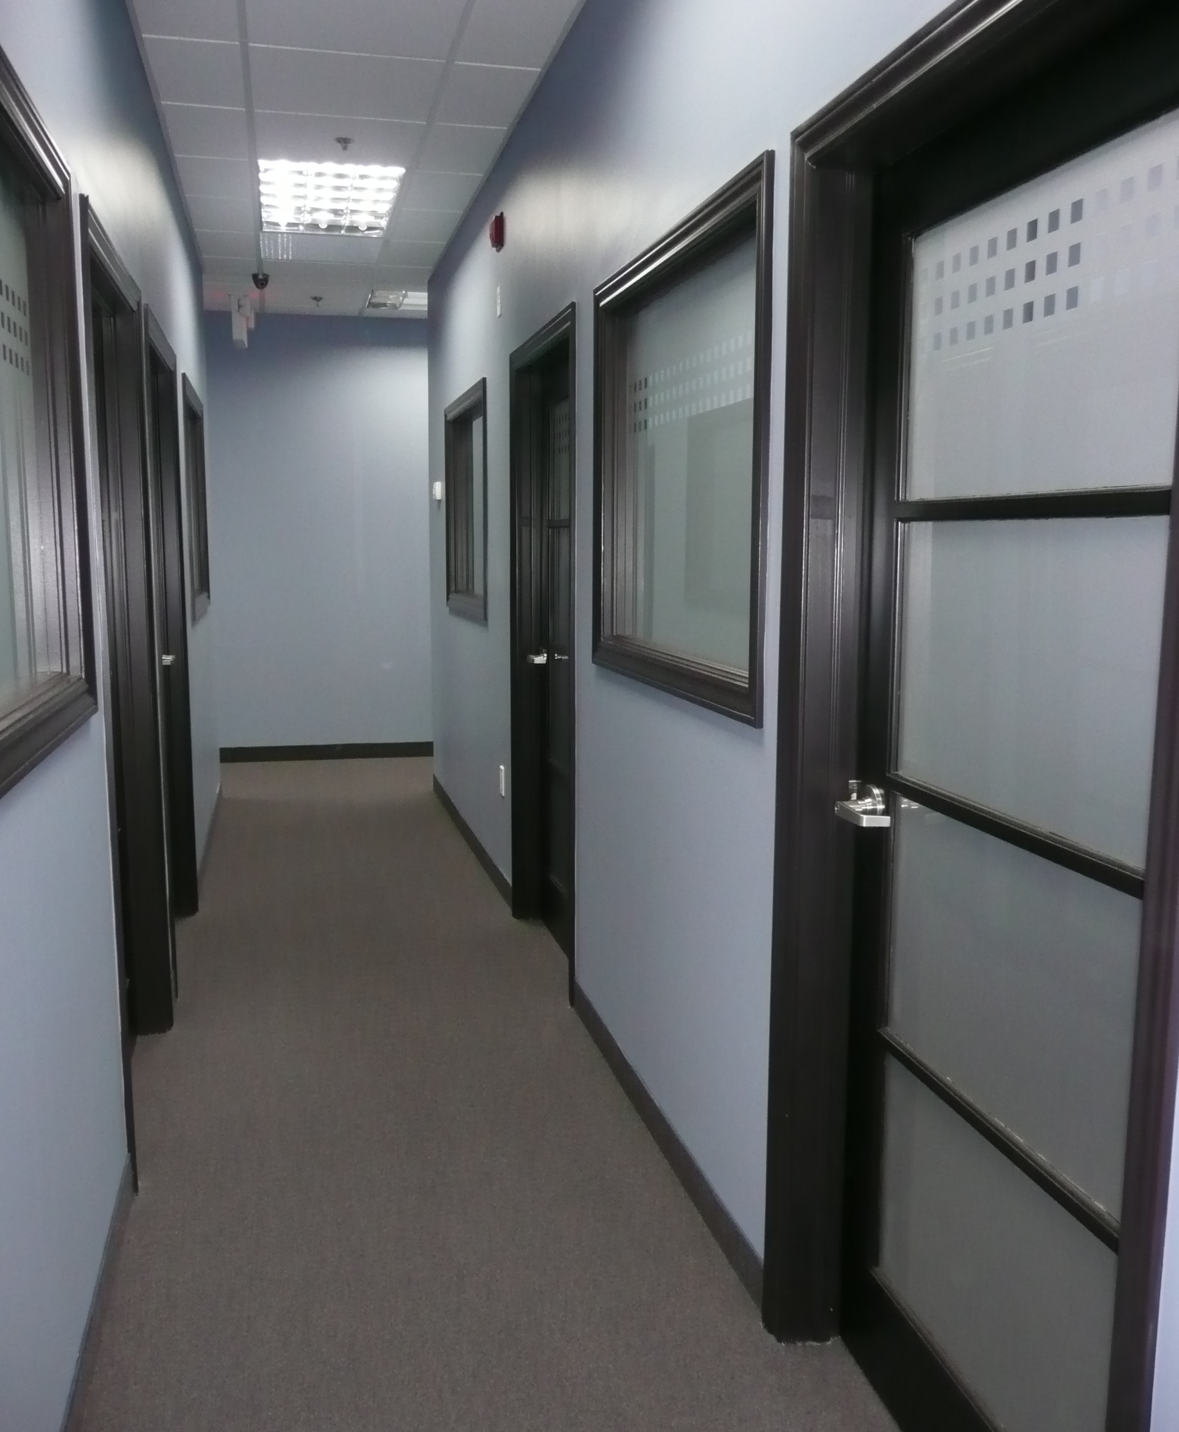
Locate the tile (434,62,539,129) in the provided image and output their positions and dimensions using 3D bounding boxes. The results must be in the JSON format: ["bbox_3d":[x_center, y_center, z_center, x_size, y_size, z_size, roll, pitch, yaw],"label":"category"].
[{"bbox_3d":[-0.346,-2.058,4.222,0.290,0.020,0.591,-2,8,-13],"label":"tile"}]

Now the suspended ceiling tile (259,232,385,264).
[{"bbox_3d":[-1.355,-2.385,6.481,0.595,0.020,0.592,-2,8,-13],"label":"suspended ceiling tile"}]

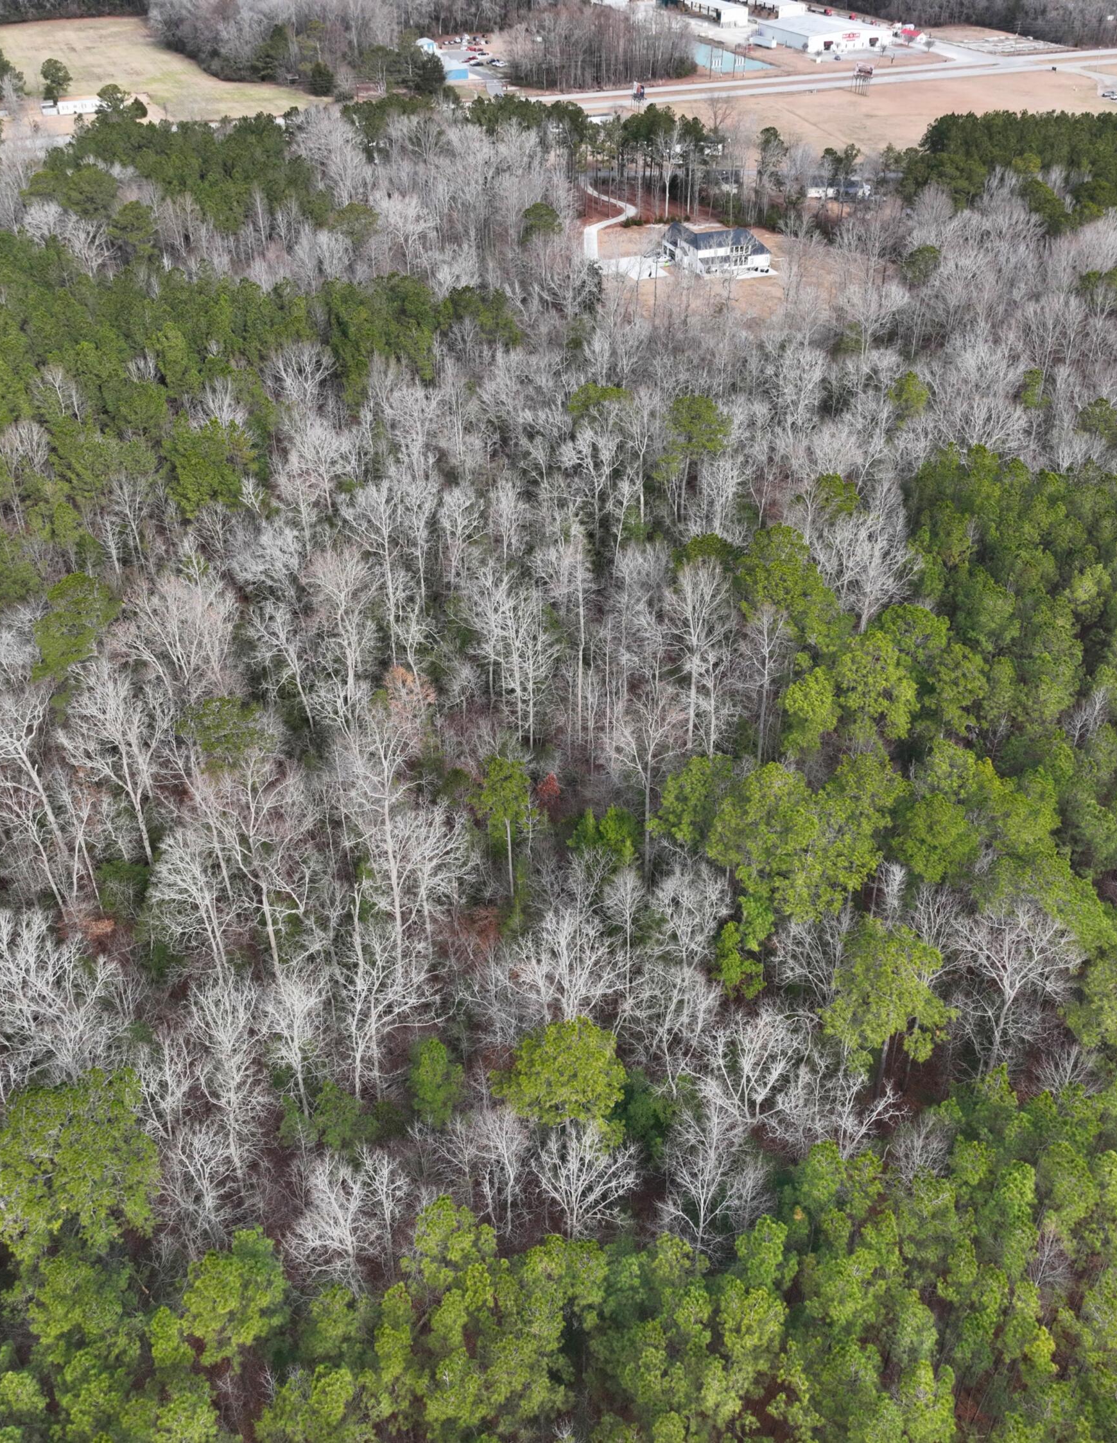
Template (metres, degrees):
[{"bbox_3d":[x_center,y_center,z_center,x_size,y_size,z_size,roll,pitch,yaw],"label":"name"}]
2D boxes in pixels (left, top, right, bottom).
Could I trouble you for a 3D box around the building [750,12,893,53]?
[{"bbox_3d":[116.812,-301.197,584.769,41.000,7.400,42.000,-13,37,-18],"label":"building"}]

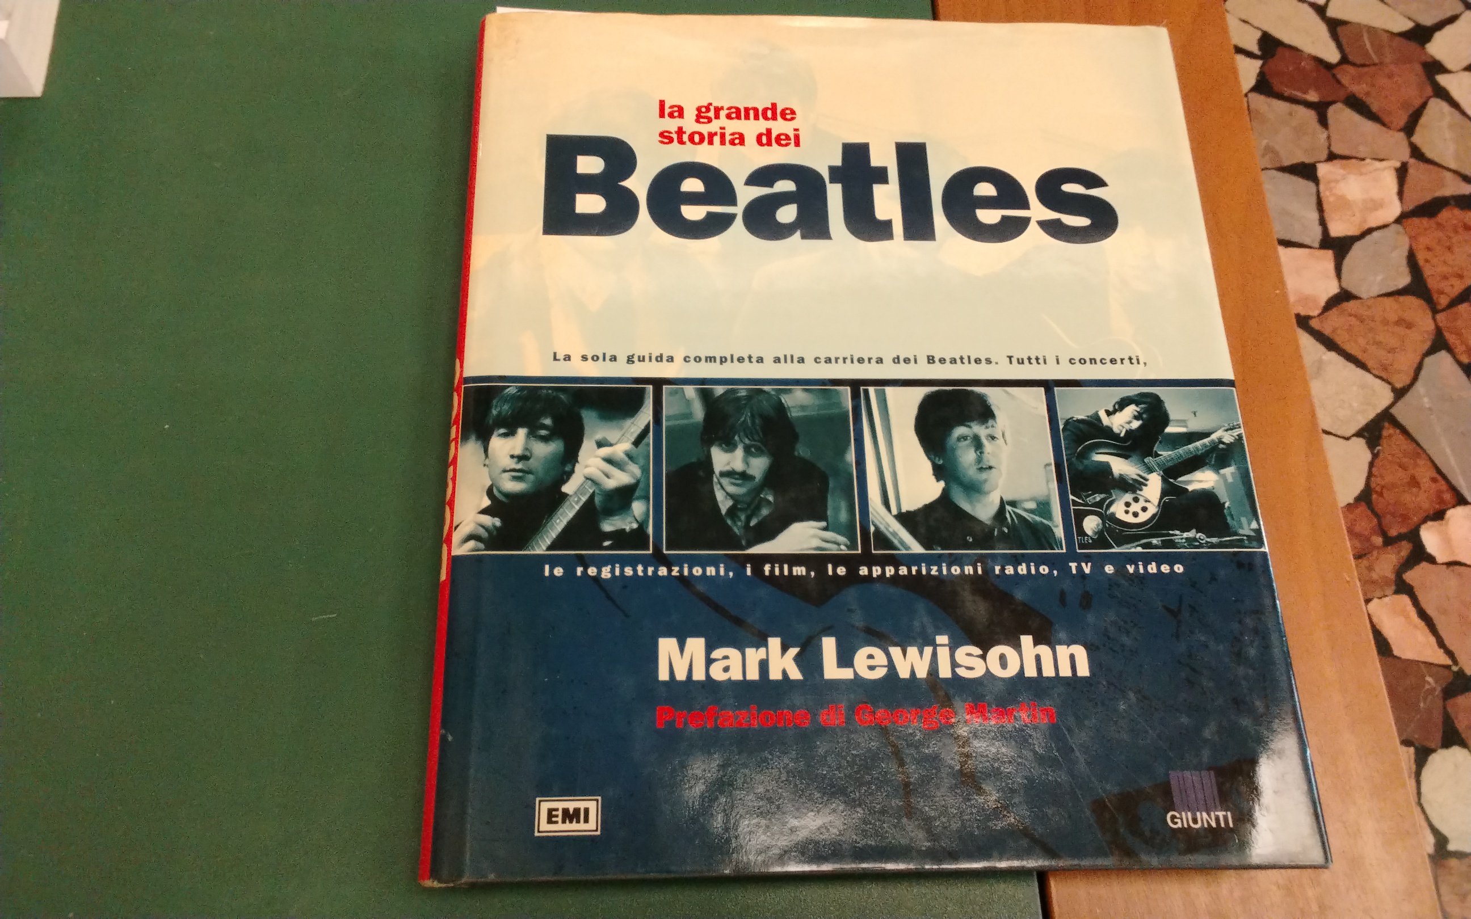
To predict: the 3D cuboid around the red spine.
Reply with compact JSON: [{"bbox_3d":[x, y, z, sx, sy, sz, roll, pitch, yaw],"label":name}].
[{"bbox_3d":[-0.084,-0.018,0.351,0.011,0.029,0.288,0,71,-3],"label":"red spine"}]

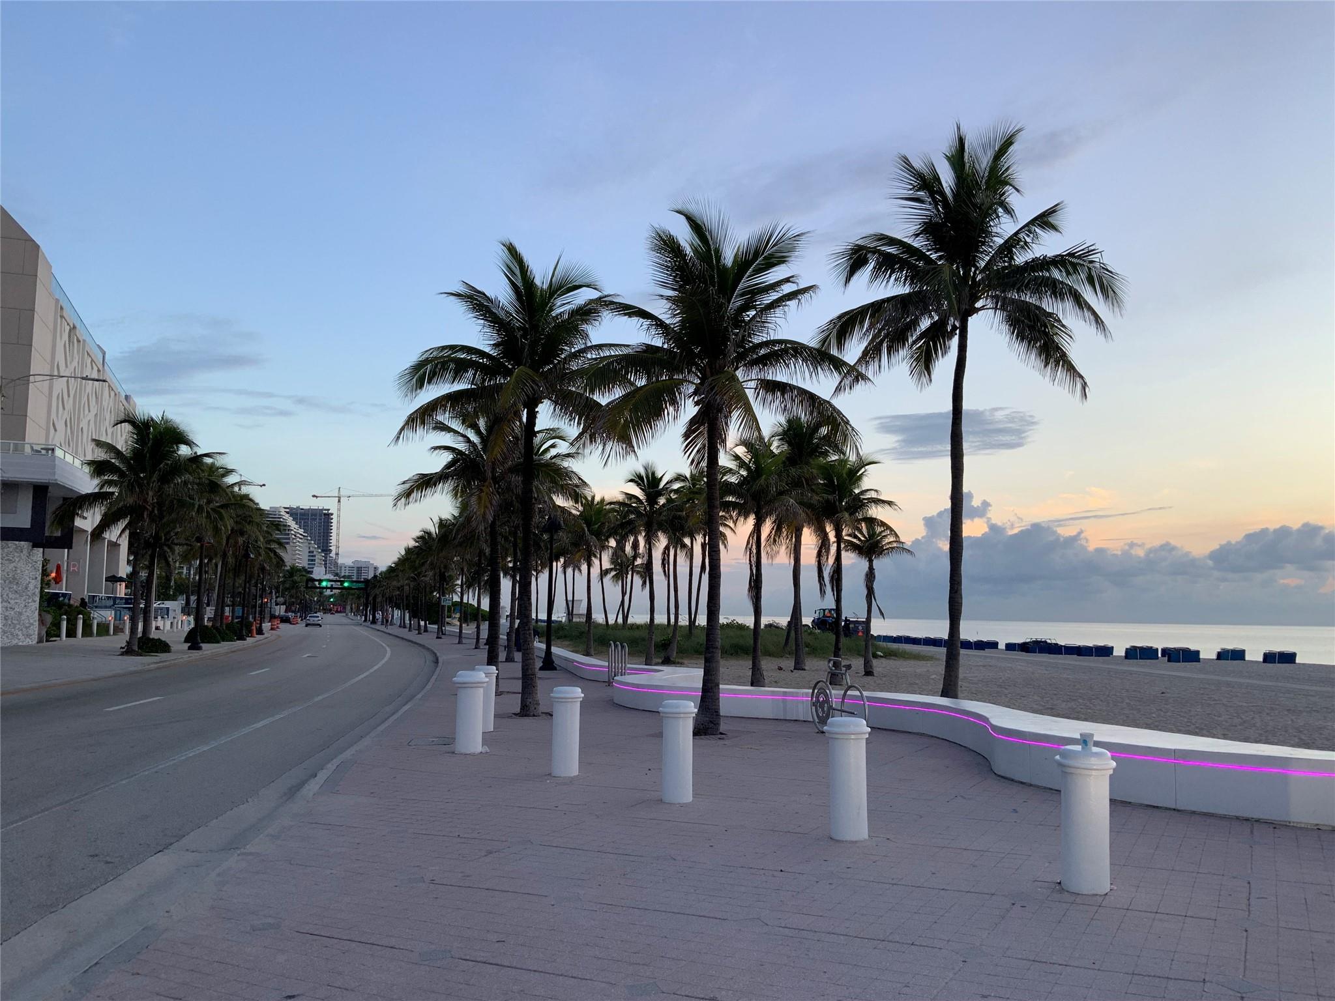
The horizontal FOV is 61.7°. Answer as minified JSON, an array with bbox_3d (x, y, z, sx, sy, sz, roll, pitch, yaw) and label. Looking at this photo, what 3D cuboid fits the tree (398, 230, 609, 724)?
[{"bbox_3d":[-2.751,-0.470,18.991,3.830,8.020,3.830,1,-6,0],"label":"tree"}]

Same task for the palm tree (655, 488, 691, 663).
[{"bbox_3d":[0.271,2.565,38.558,2.023,6.063,2.023,1,-6,0],"label":"palm tree"}]

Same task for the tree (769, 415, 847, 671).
[{"bbox_3d":[4.280,1.298,35.415,2.428,8.081,2.428,1,-6,0],"label":"tree"}]

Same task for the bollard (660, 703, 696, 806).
[{"bbox_3d":[0.104,2.271,10.136,0.350,0.887,0.350,1,-6,0],"label":"bollard"}]

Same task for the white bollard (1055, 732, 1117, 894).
[{"bbox_3d":[2.639,1.987,7.084,0.350,0.932,0.350,1,-6,0],"label":"white bollard"}]

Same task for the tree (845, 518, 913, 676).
[{"bbox_3d":[6.052,2.788,32.512,2.253,4.587,2.253,1,-6,0],"label":"tree"}]

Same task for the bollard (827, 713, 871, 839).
[{"bbox_3d":[1.398,2.116,8.540,0.350,0.887,0.350,1,-6,0],"label":"bollard"}]

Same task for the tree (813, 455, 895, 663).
[{"bbox_3d":[4.592,1.720,28.067,2.476,5.759,2.476,1,-6,0],"label":"tree"}]

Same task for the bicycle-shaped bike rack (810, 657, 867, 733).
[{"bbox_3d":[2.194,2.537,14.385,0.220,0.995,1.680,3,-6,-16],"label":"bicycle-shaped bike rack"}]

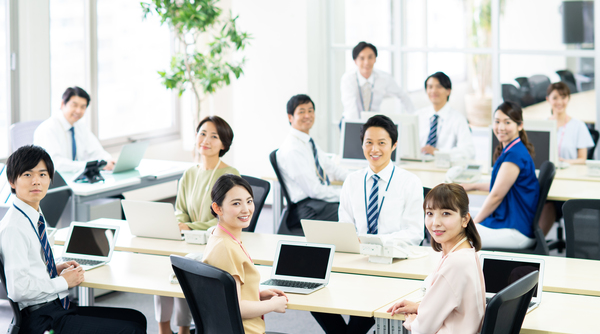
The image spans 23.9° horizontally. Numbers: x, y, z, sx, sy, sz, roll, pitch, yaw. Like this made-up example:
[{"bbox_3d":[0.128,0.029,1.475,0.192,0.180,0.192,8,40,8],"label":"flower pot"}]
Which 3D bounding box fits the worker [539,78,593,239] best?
[{"bbox_3d":[1.967,0.080,10.393,0.480,1.310,0.620,3,8,26],"label":"worker"}]

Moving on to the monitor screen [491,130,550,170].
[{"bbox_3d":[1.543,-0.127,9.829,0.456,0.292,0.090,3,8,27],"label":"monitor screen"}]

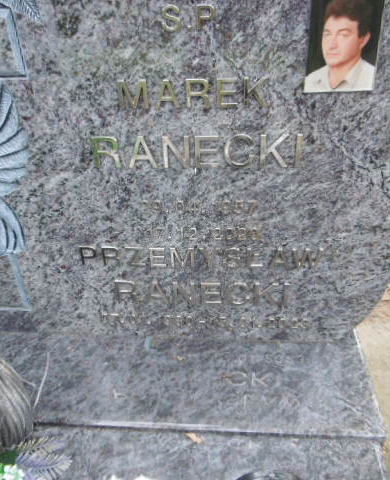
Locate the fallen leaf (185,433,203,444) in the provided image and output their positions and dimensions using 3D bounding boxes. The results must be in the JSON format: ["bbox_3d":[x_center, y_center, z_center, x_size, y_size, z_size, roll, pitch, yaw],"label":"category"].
[{"bbox_3d":[-0.001,0.306,0.685,0.030,0.008,0.014,22,40,31],"label":"fallen leaf"}]

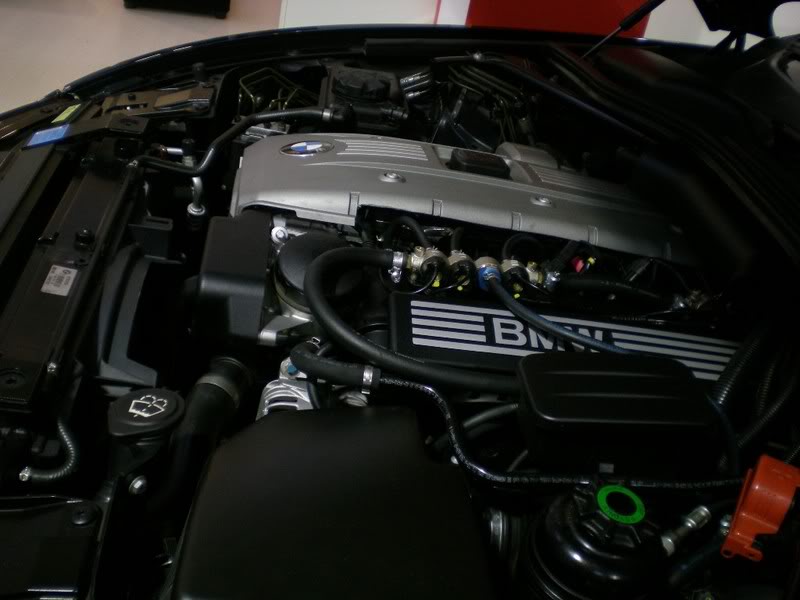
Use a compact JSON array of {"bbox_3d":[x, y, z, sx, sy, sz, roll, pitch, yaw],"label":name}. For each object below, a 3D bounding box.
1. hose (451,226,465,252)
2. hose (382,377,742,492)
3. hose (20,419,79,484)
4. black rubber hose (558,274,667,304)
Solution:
[{"bbox_3d":[0.063,-0.065,0.935,0.018,0.030,0.030,5,25,-15],"label":"hose"},{"bbox_3d":[0.151,0.121,0.830,0.327,0.045,0.146,5,25,-15],"label":"hose"},{"bbox_3d":[-0.293,0.125,0.740,0.046,0.044,0.047,5,25,-15],"label":"hose"},{"bbox_3d":[0.248,-0.012,1.028,0.135,0.017,0.017,11,26,-8],"label":"black rubber hose"}]

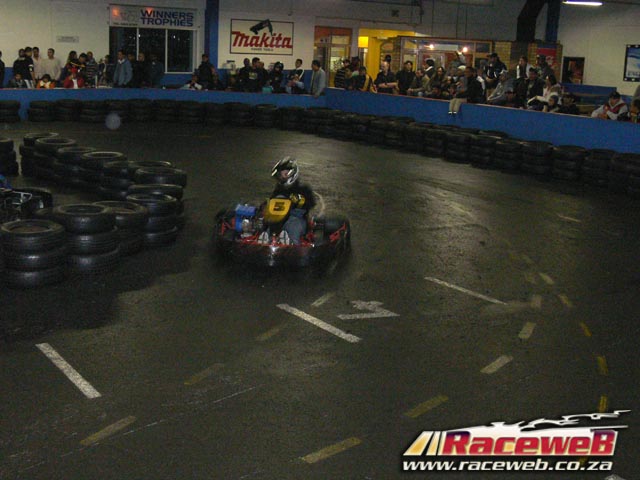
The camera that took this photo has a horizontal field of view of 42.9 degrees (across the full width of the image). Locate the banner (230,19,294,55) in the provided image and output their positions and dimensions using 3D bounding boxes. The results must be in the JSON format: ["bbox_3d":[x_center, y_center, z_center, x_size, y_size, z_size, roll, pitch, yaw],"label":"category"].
[{"bbox_3d":[-1.956,-6.920,27.825,2.495,1.118,0.050,-7,17,-33],"label":"banner"}]

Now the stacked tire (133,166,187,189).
[{"bbox_3d":[-1.829,-0.715,9.300,0.590,0.165,0.590,2,14,0],"label":"stacked tire"}]

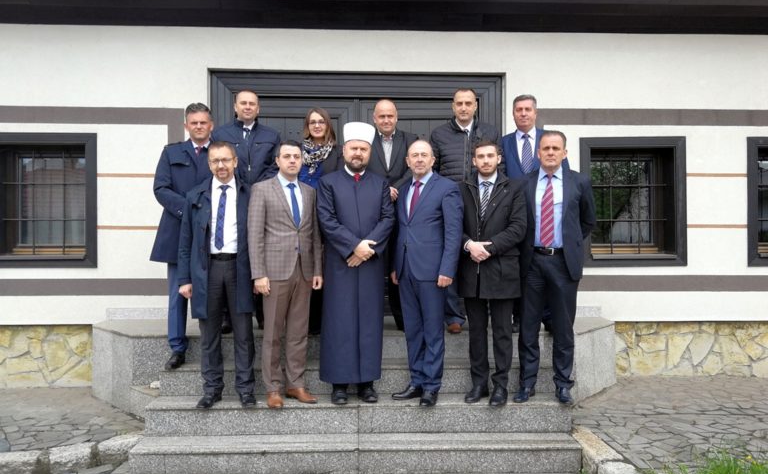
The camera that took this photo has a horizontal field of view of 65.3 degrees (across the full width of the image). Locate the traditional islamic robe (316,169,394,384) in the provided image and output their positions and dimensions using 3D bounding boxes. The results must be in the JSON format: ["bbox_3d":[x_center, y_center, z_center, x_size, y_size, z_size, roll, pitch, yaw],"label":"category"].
[{"bbox_3d":[-0.193,0.265,4.066,0.540,1.487,0.380,0,2,-1],"label":"traditional islamic robe"}]

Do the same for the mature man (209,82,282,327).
[{"bbox_3d":[-1.033,-0.203,4.501,0.550,1.811,0.360,0,2,-7],"label":"mature man"}]

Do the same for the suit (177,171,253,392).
[{"bbox_3d":[-1.124,0.328,4.007,0.530,1.478,0.360,-1,2,-14],"label":"suit"}]

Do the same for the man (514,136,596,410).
[{"bbox_3d":[1.161,0.190,4.066,0.540,1.826,0.360,0,2,12],"label":"man"}]

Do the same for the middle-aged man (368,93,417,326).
[{"bbox_3d":[0.026,-0.174,4.520,0.500,1.728,0.340,0,2,0],"label":"middle-aged man"}]

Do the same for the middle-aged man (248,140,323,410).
[{"bbox_3d":[-0.662,0.225,4.027,0.510,1.761,0.340,0,2,-7],"label":"middle-aged man"}]

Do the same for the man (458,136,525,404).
[{"bbox_3d":[0.738,0.225,4.076,0.500,1.776,0.380,0,2,12],"label":"man"}]

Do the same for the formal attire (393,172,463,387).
[{"bbox_3d":[0.285,0.306,4.030,0.500,1.490,0.320,0,0,21],"label":"formal attire"}]

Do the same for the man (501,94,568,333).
[{"bbox_3d":[1.175,-0.187,4.680,0.530,1.850,0.340,0,0,18],"label":"man"}]

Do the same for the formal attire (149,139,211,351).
[{"bbox_3d":[-1.375,0.065,4.323,0.560,1.552,0.360,-1,2,-14],"label":"formal attire"}]

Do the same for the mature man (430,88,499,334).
[{"bbox_3d":[0.620,-0.217,4.560,0.550,1.842,0.360,0,2,2],"label":"mature man"}]

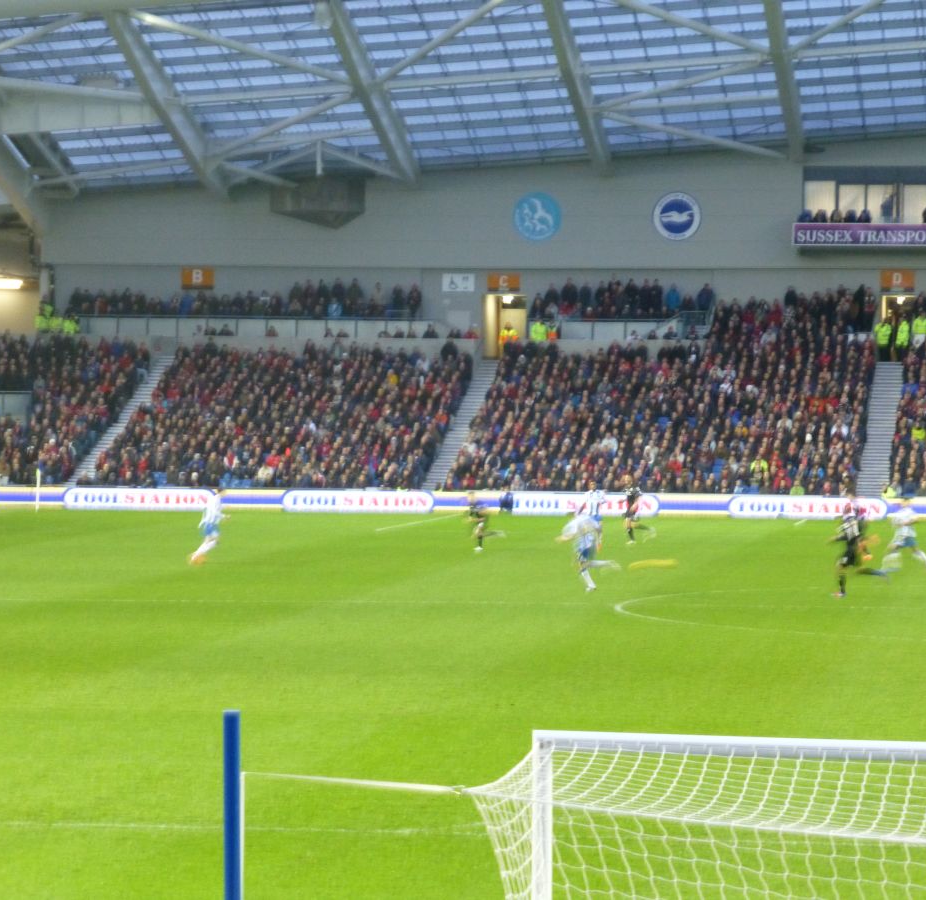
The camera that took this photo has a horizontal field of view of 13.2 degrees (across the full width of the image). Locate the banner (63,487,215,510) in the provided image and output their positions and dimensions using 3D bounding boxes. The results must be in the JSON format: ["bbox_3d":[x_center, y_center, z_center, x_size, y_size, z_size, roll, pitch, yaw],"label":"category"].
[{"bbox_3d":[-10.822,1.632,133.573,5.200,0.800,0.150,1,1,9],"label":"banner"}]

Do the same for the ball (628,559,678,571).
[{"bbox_3d":[4.217,2.548,88.715,0.220,0.220,0.220,1,1,9],"label":"ball"}]

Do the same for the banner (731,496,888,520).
[{"bbox_3d":[11.238,1.878,130.237,5.200,0.800,0.150,1,1,9],"label":"banner"}]

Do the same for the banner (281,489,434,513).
[{"bbox_3d":[-3.489,1.678,132.464,5.200,0.800,0.150,1,1,9],"label":"banner"}]

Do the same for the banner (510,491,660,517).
[{"bbox_3d":[3.953,1.763,131.338,5.150,0.800,0.150,1,1,9],"label":"banner"}]

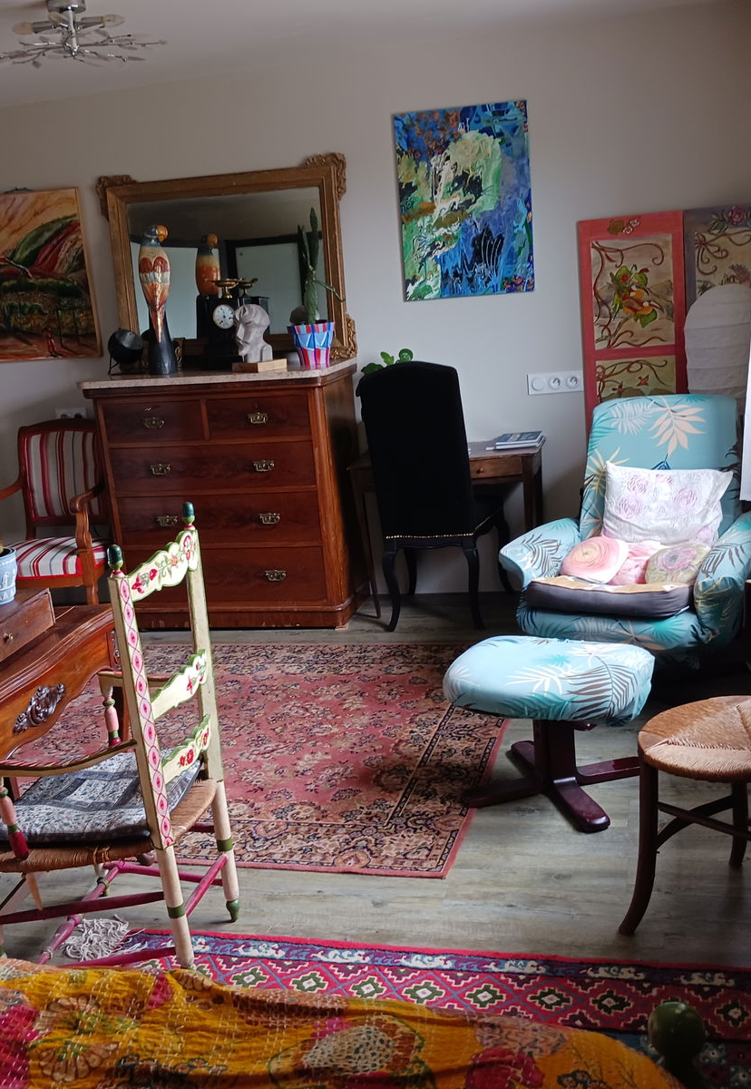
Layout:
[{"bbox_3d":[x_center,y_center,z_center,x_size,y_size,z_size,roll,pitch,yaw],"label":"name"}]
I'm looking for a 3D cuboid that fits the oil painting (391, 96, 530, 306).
[{"bbox_3d":[0.354,-1.359,4.521,0.530,0.725,0.030,-2,15,14],"label":"oil painting"}]

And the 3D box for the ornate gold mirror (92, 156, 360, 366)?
[{"bbox_3d":[-0.621,-1.162,4.751,1.091,0.813,0.070,-2,9,14],"label":"ornate gold mirror"}]

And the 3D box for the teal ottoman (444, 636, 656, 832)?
[{"bbox_3d":[0.487,0.483,3.090,0.540,0.375,0.420,4,16,32],"label":"teal ottoman"}]

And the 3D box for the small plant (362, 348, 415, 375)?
[{"bbox_3d":[0.043,-0.586,4.684,0.280,0.420,0.260,-2,14,13],"label":"small plant"}]

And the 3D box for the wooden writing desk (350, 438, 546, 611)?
[{"bbox_3d":[0.328,-0.061,4.762,0.780,0.670,0.370,-2,14,13],"label":"wooden writing desk"}]

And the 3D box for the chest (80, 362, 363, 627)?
[{"bbox_3d":[-0.583,-0.211,4.821,1.056,1.060,0.500,-2,15,14],"label":"chest"}]

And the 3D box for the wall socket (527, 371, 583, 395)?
[{"bbox_3d":[0.739,-0.662,4.638,0.223,0.081,0.016,-2,15,14],"label":"wall socket"}]

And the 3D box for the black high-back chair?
[{"bbox_3d":[0.257,-0.225,4.587,0.480,1.080,0.650,-1,14,15],"label":"black high-back chair"}]

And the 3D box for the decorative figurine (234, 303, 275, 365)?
[{"bbox_3d":[-0.484,-0.836,4.494,0.150,0.234,0.125,-15,18,-34],"label":"decorative figurine"}]

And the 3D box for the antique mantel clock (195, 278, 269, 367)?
[{"bbox_3d":[-0.629,-0.913,4.689,0.195,0.367,0.140,-2,15,14],"label":"antique mantel clock"}]

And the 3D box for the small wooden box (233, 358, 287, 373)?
[{"bbox_3d":[-0.464,-0.718,4.558,0.135,0.039,0.170,-14,16,-33],"label":"small wooden box"}]

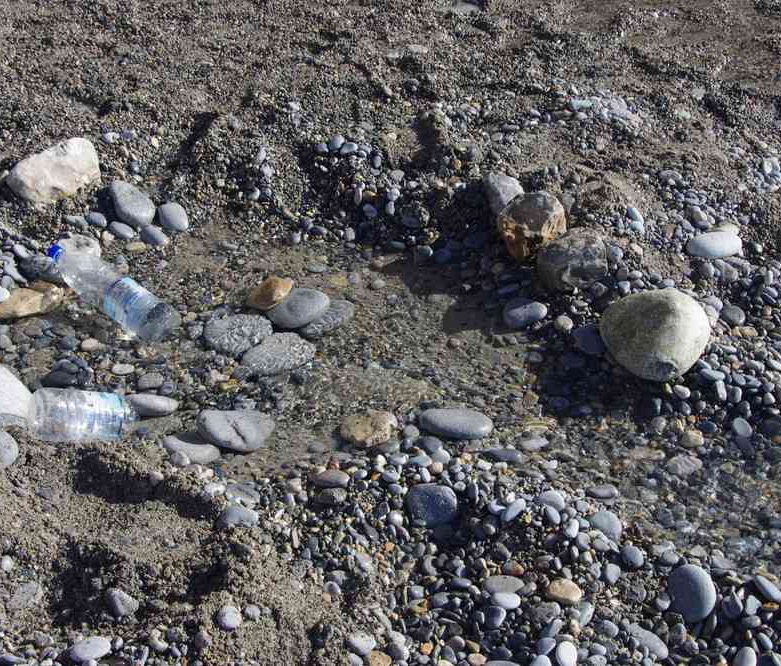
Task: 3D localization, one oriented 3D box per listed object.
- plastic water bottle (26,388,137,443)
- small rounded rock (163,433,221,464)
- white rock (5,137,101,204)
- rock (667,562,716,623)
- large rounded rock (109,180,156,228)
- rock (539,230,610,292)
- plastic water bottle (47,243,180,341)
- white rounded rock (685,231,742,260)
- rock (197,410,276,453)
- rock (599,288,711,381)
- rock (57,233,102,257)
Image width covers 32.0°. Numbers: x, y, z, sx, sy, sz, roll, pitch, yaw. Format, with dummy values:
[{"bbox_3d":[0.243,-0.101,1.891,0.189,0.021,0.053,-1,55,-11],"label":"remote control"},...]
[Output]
[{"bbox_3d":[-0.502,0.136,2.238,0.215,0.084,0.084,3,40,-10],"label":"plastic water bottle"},{"bbox_3d":[-0.332,0.191,2.265,0.101,0.043,0.071,6,35,8],"label":"small rounded rock"},{"bbox_3d":[-0.702,-0.339,2.837,0.196,0.134,0.156,-12,37,-16],"label":"white rock"},{"bbox_3d":[0.434,0.374,1.954,0.072,0.064,0.090,-6,40,-8],"label":"rock"},{"bbox_3d":[-0.513,-0.256,2.705,0.085,0.078,0.115,-13,42,-15],"label":"large rounded rock"},{"bbox_3d":[0.350,-0.140,2.620,0.134,0.117,0.139,0,35,0],"label":"rock"},{"bbox_3d":[-0.544,-0.092,2.600,0.312,0.086,0.086,29,44,26],"label":"plastic water bottle"},{"bbox_3d":[0.618,-0.169,2.602,0.107,0.045,0.070,-3,40,-4],"label":"white rounded rock"},{"bbox_3d":[-0.250,0.160,2.209,0.126,0.052,0.083,0,40,0],"label":"rock"},{"bbox_3d":[0.462,0.004,2.380,0.190,0.156,0.181,0,35,0],"label":"rock"},{"bbox_3d":[-0.594,-0.163,2.595,0.084,0.054,0.075,0,40,0],"label":"rock"}]

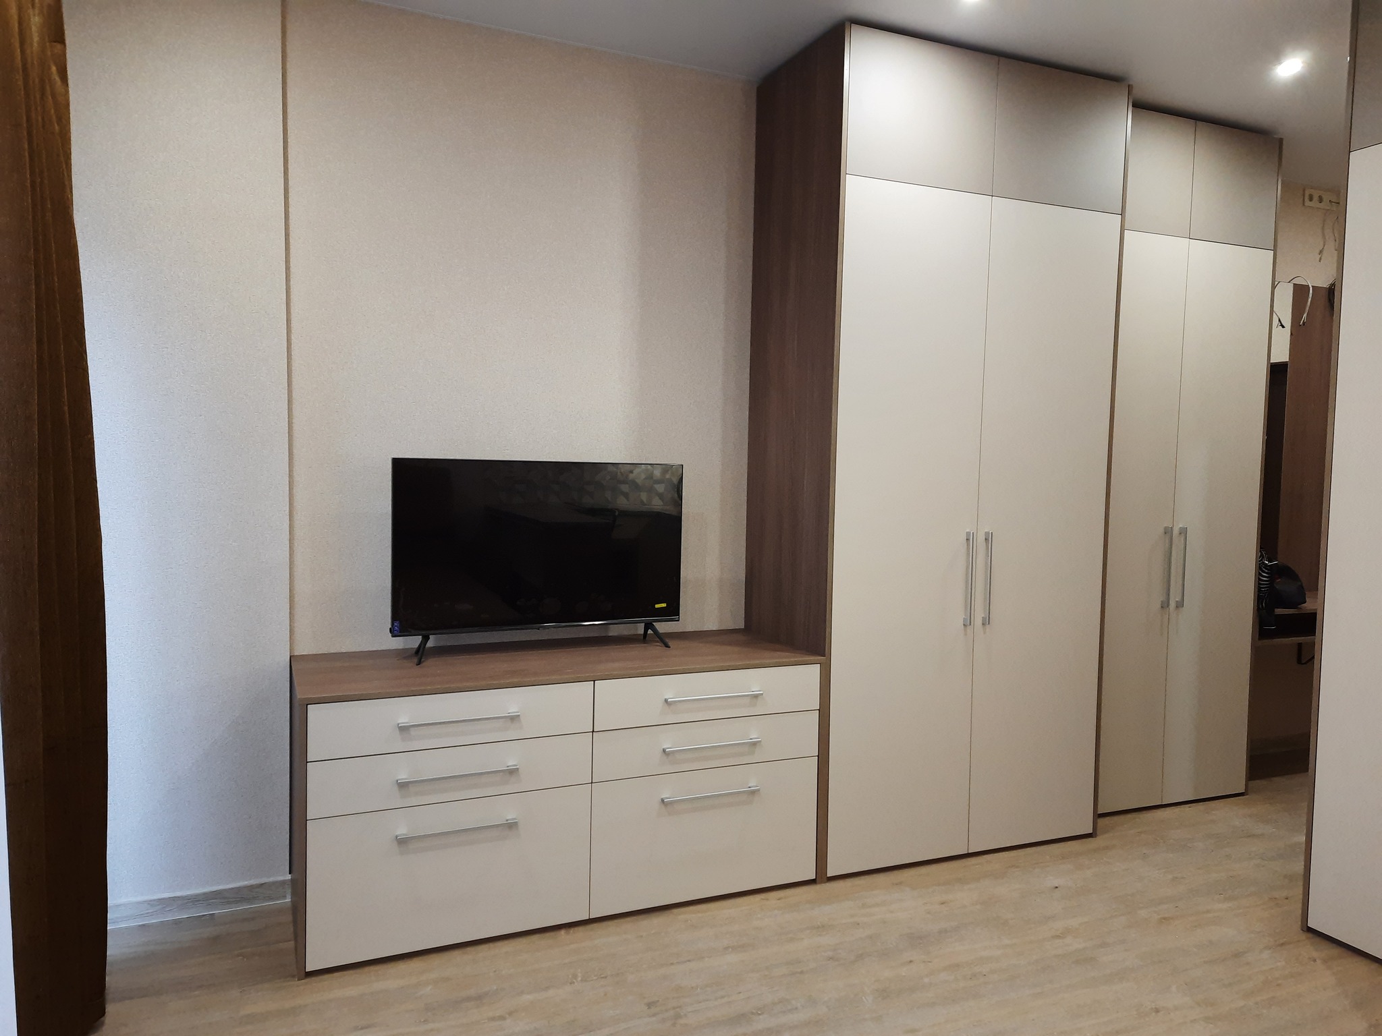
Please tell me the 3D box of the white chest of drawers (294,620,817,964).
[{"bbox_3d":[-0.411,0.821,3.085,1.592,0.753,0.605,0,4,-23],"label":"white chest of drawers"}]

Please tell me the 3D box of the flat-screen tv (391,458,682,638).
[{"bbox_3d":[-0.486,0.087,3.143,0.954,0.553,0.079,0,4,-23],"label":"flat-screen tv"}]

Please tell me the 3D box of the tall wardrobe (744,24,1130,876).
[{"bbox_3d":[0.895,-0.192,3.579,1.209,2.768,0.605,0,4,-23],"label":"tall wardrobe"}]

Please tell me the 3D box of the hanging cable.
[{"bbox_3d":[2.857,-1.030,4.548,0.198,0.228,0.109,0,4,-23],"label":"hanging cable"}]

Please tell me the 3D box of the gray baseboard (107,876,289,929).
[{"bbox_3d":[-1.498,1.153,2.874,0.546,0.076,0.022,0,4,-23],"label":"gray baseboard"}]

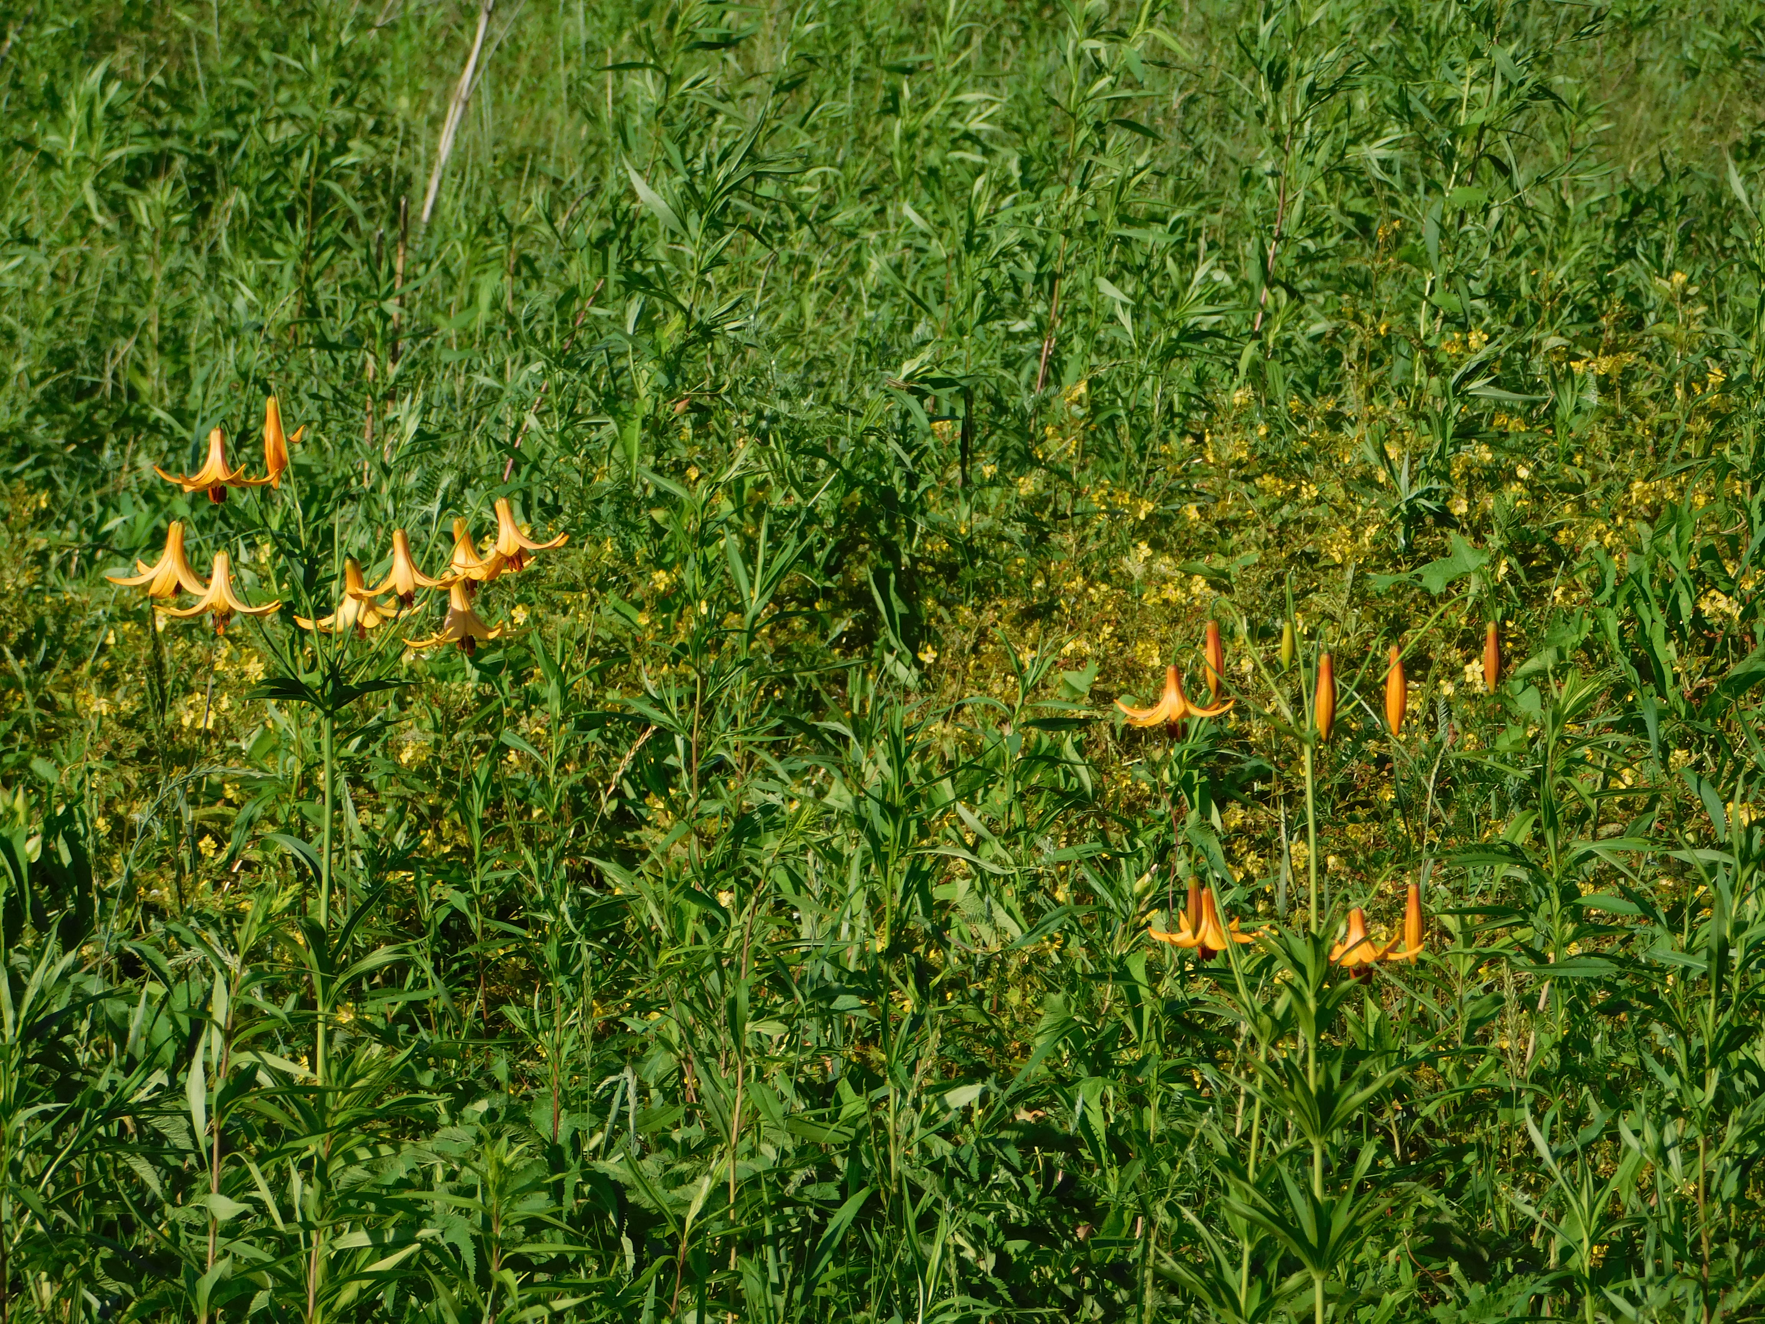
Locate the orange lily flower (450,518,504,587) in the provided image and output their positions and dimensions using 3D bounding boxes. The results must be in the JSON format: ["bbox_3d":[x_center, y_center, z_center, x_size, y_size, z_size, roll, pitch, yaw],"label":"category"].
[{"bbox_3d":[-0.277,-0.075,8.130,0.063,0.050,0.066,0,6,0],"label":"orange lily flower"}]

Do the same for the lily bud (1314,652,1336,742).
[{"bbox_3d":[0.292,0.023,7.800,0.014,0.061,0.014,0,11,0],"label":"lily bud"}]

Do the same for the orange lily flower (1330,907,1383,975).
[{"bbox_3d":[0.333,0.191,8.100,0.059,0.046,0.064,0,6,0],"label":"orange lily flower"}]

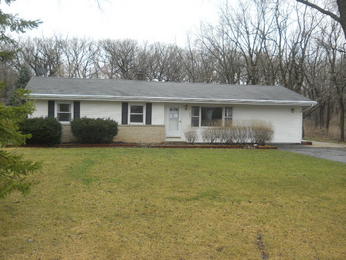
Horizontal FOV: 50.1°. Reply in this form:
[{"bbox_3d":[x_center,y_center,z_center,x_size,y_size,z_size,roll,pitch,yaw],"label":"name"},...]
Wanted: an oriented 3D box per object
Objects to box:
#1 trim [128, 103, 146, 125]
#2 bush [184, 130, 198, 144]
[{"bbox_3d":[-2.277,-1.018,23.403,1.111,1.377,0.080,0,2,-13],"label":"trim"},{"bbox_3d":[1.155,0.414,23.565,0.940,0.828,0.800,0,2,-13],"label":"bush"}]

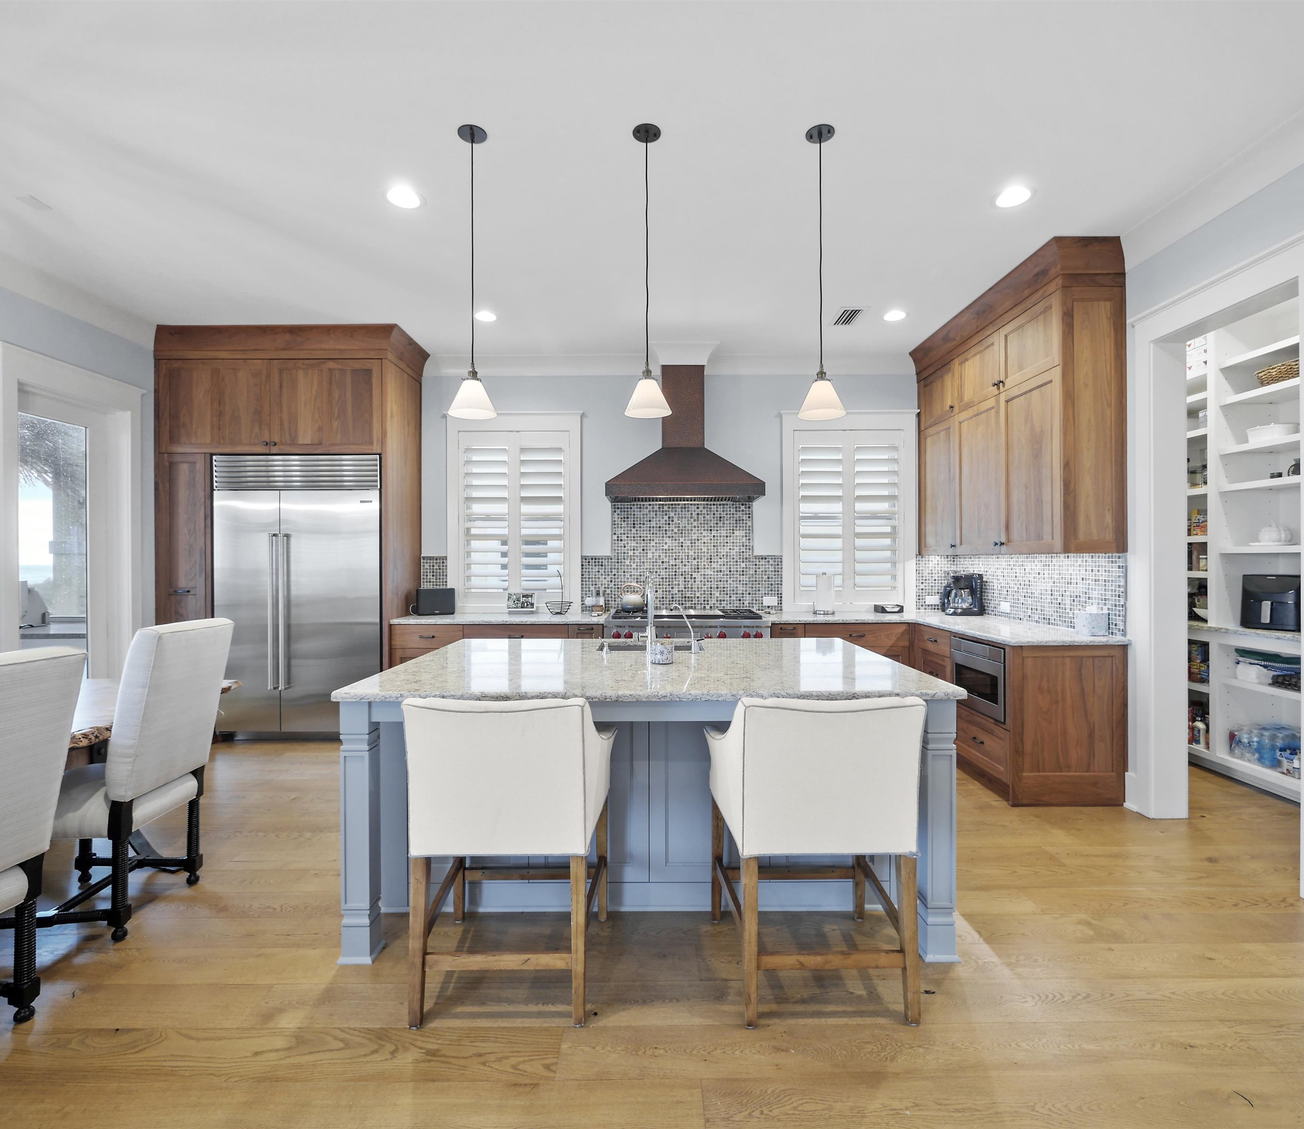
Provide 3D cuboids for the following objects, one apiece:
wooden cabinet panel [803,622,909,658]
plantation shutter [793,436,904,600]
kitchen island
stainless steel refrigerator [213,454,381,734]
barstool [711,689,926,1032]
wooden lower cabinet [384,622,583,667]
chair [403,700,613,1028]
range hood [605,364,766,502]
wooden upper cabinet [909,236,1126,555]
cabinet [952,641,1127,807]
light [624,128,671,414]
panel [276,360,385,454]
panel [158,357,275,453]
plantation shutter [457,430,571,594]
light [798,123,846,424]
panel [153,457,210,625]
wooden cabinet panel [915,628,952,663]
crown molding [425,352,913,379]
[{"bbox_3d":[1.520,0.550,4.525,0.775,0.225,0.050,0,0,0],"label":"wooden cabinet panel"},{"bbox_3d":[1.655,-0.415,5.153,0.910,1.405,0.070,0,0,0],"label":"plantation shutter"},{"bbox_3d":[-0.006,0.869,2.660,2.065,0.914,1.365,0,0,0],"label":"kitchen island"},{"bbox_3d":[-2.584,0.228,4.714,1.211,2.047,0.640,0,0,0],"label":"stainless steel refrigerator"},{"bbox_3d":[0.523,0.854,2.018,0.640,0.950,0.610,0,0,0],"label":"barstool"},{"bbox_3d":[-1.200,0.888,4.770,1.450,0.876,0.620,0,0,0],"label":"wooden lower cabinet"},{"bbox_3d":[-0.447,0.848,1.995,0.630,0.955,0.610,0,0,0],"label":"chair"},{"bbox_3d":[0.251,-1.069,4.873,1.204,1.097,0.590,0,0,0],"label":"range hood"},{"bbox_3d":[2.356,-0.893,4.184,0.440,1.670,1.900,0,0,0],"label":"wooden upper cabinet"},{"bbox_3d":[2.270,0.888,3.660,0.640,0.876,0.680,0,0,0],"label":"cabinet"},{"bbox_3d":[-0.018,-1.158,2.440,0.195,1.132,0.195,0,0,0],"label":"light"},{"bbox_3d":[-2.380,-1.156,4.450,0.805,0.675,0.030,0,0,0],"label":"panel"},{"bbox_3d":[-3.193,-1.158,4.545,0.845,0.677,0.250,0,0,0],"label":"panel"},{"bbox_3d":[-1.165,-0.408,5.146,0.932,1.415,0.070,0,0,0],"label":"plantation shutter"},{"bbox_3d":[0.680,-1.158,2.440,0.195,1.132,0.195,0,0,0],"label":"light"},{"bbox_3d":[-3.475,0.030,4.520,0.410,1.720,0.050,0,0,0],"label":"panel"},{"bbox_3d":[2.007,0.536,4.241,0.100,0.175,0.470,0,0,0],"label":"wooden cabinet panel"},{"bbox_3d":[0.150,-1.639,5.040,4.060,0.170,0.120,0,0,0],"label":"crown molding"}]

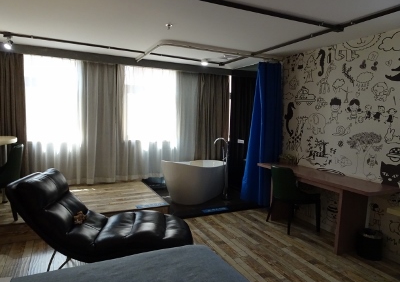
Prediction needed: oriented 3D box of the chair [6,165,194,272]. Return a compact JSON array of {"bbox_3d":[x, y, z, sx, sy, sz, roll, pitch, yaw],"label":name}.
[{"bbox_3d":[-0.898,0.772,2.821,1.640,0.900,0.630,1,5,-5],"label":"chair"}]

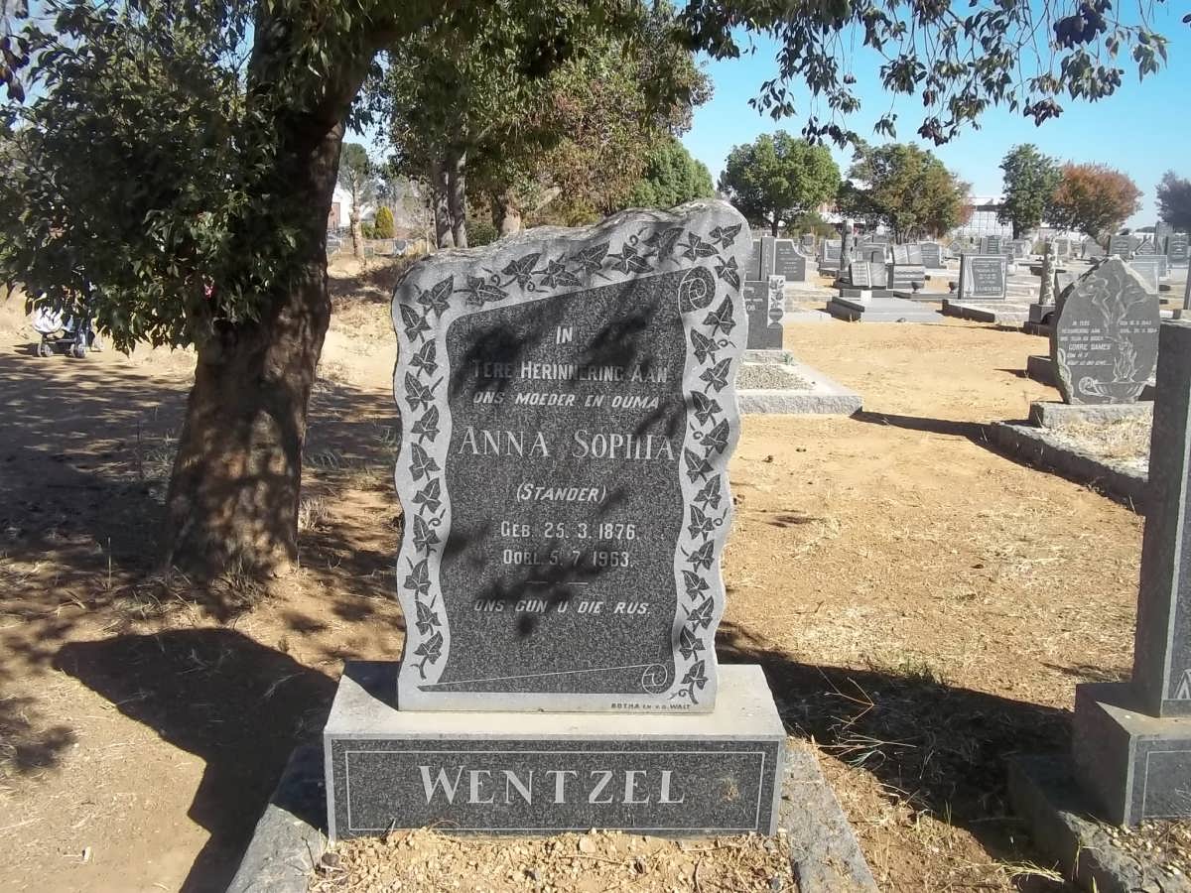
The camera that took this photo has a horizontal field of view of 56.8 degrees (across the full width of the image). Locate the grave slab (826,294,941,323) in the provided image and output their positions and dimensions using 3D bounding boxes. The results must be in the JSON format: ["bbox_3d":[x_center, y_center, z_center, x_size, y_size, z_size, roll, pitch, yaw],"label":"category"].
[{"bbox_3d":[4.517,-2.183,17.364,1.220,0.240,2.400,1,11,5],"label":"grave slab"}]

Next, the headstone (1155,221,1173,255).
[{"bbox_3d":[19.848,-7.037,38.490,0.520,1.609,0.250,1,11,3],"label":"headstone"}]

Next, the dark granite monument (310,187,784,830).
[{"bbox_3d":[-0.065,0.154,2.208,0.930,1.296,0.275,1,20,-4],"label":"dark granite monument"}]

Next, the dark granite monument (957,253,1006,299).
[{"bbox_3d":[6.627,-2.904,18.826,0.790,0.770,0.140,1,11,5],"label":"dark granite monument"}]

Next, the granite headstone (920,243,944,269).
[{"bbox_3d":[10.960,-6.249,35.932,0.740,0.850,0.240,1,11,3],"label":"granite headstone"}]

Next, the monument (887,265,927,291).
[{"bbox_3d":[6.445,-3.531,22.793,0.680,0.550,0.280,1,11,3],"label":"monument"}]

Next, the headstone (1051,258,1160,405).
[{"bbox_3d":[3.210,-0.735,6.921,0.630,0.930,0.130,-1,11,-6],"label":"headstone"}]

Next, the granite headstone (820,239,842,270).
[{"bbox_3d":[7.481,-6.053,34.733,0.800,0.970,0.280,1,11,3],"label":"granite headstone"}]

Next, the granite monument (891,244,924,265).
[{"bbox_3d":[8.401,-5.206,29.673,0.800,0.580,0.240,1,11,3],"label":"granite monument"}]

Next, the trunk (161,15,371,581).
[{"bbox_3d":[-1.238,-0.577,4.327,0.760,2.122,0.580,0,11,0],"label":"trunk"}]

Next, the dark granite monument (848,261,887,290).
[{"bbox_3d":[4.560,-2.875,18.449,0.630,0.480,0.210,1,11,5],"label":"dark granite monument"}]

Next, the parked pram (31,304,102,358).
[{"bbox_3d":[-6.404,-1.590,13.344,0.850,0.980,0.550,-8,14,-37],"label":"parked pram"}]

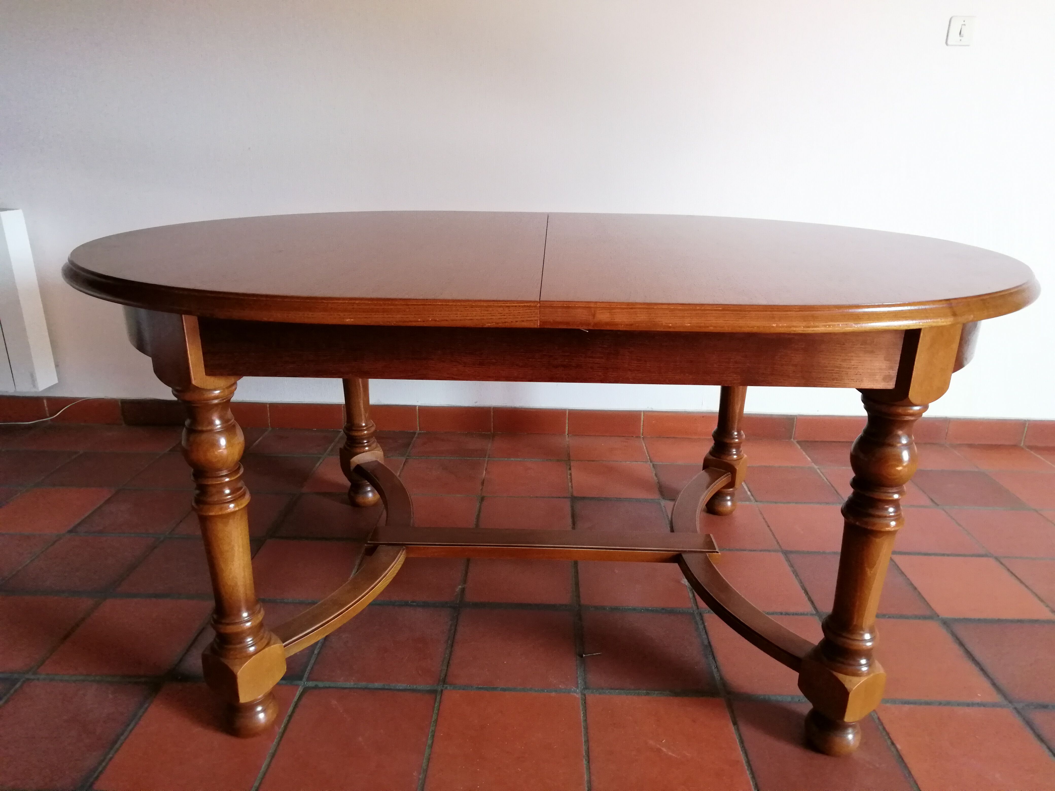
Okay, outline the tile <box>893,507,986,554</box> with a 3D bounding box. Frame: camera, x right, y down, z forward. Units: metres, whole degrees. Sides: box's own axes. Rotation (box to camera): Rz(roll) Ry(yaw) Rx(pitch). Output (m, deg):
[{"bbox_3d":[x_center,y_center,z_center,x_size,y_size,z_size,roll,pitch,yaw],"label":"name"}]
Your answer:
[{"bbox_3d":[1.011,0.356,1.906,0.242,0.015,0.240,1,19,1],"label":"tile"}]

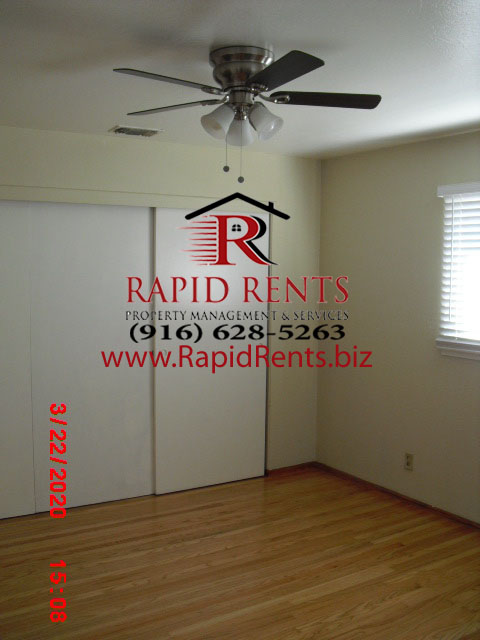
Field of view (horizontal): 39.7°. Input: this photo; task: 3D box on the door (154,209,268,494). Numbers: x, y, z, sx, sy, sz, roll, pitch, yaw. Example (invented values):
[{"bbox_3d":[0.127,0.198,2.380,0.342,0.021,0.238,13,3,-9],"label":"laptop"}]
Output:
[{"bbox_3d":[-0.194,0.217,4.822,0.920,2.010,0.040,-3,6,-31],"label":"door"}]

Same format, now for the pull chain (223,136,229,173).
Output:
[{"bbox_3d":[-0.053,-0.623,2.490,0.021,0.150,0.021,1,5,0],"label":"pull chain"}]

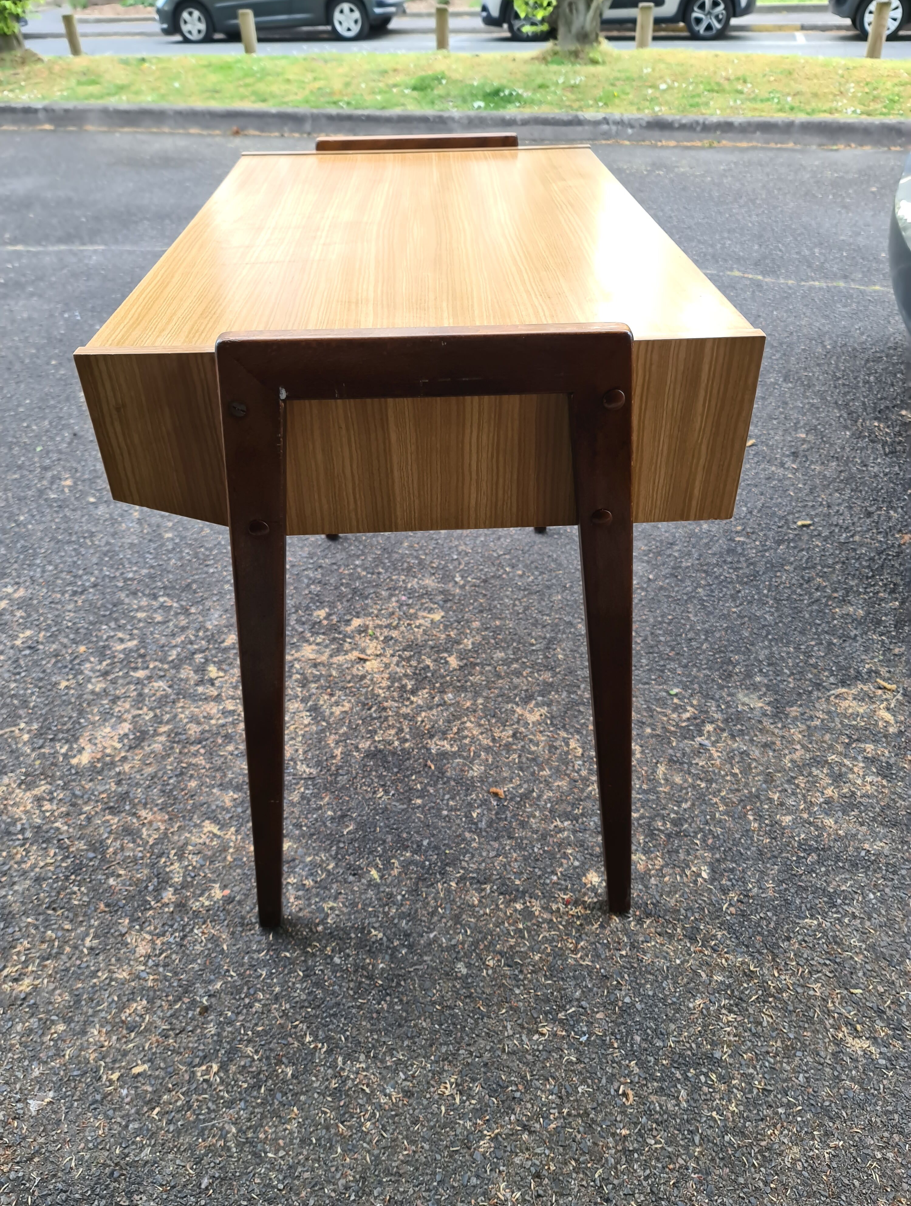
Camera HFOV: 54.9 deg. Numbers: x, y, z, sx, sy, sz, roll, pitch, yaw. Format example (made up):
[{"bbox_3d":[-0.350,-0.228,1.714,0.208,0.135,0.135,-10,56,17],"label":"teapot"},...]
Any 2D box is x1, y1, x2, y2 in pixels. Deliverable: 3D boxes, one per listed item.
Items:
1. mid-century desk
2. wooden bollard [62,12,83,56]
[{"bbox_3d":[-0.039,-0.184,1.311,0.567,0.772,0.973,-2,36,-1],"label":"mid-century desk"},{"bbox_3d":[-4.778,-7.077,10.981,0.158,0.460,0.158,-13,38,-16],"label":"wooden bollard"}]

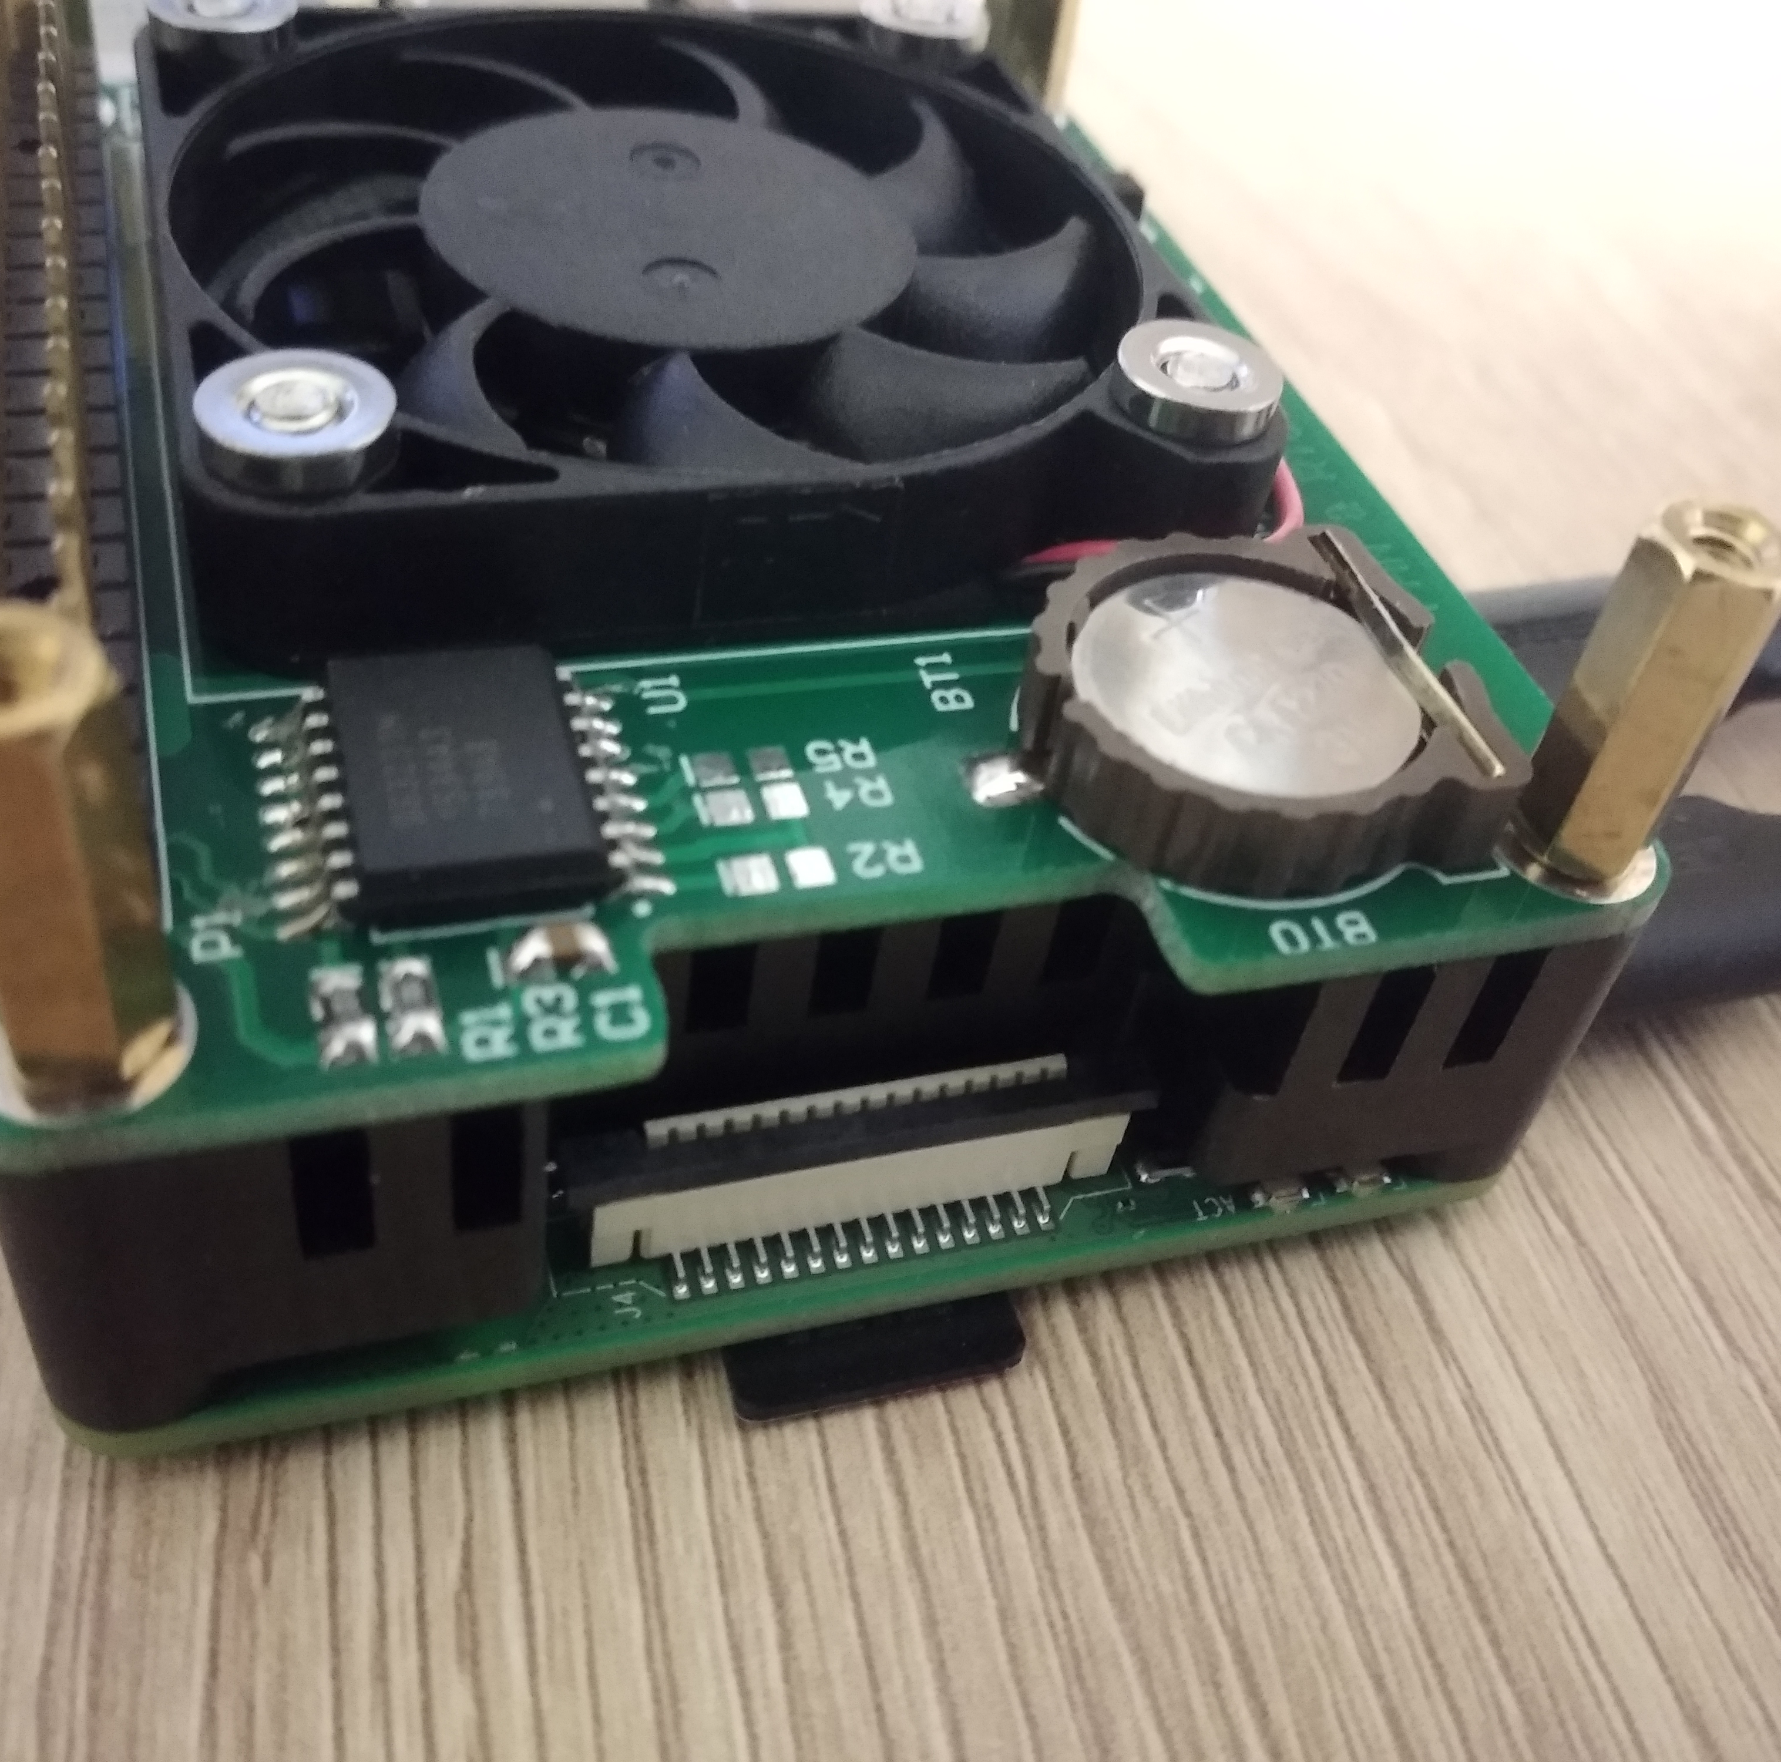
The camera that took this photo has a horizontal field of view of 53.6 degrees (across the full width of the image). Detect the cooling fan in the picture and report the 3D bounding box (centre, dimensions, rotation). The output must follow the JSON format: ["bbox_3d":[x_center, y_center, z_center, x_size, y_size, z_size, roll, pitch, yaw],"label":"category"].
[{"bbox_3d":[-0.009,-0.026,0.076,0.040,0.007,0.040,-7,48,-20],"label":"cooling fan"}]

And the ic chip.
[{"bbox_3d":[-0.014,-0.003,0.056,0.007,0.002,0.010,-7,48,-20],"label":"ic chip"}]

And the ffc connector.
[{"bbox_3d":[-0.001,0.010,0.067,0.022,0.005,0.003,-7,48,-20],"label":"ffc connector"}]

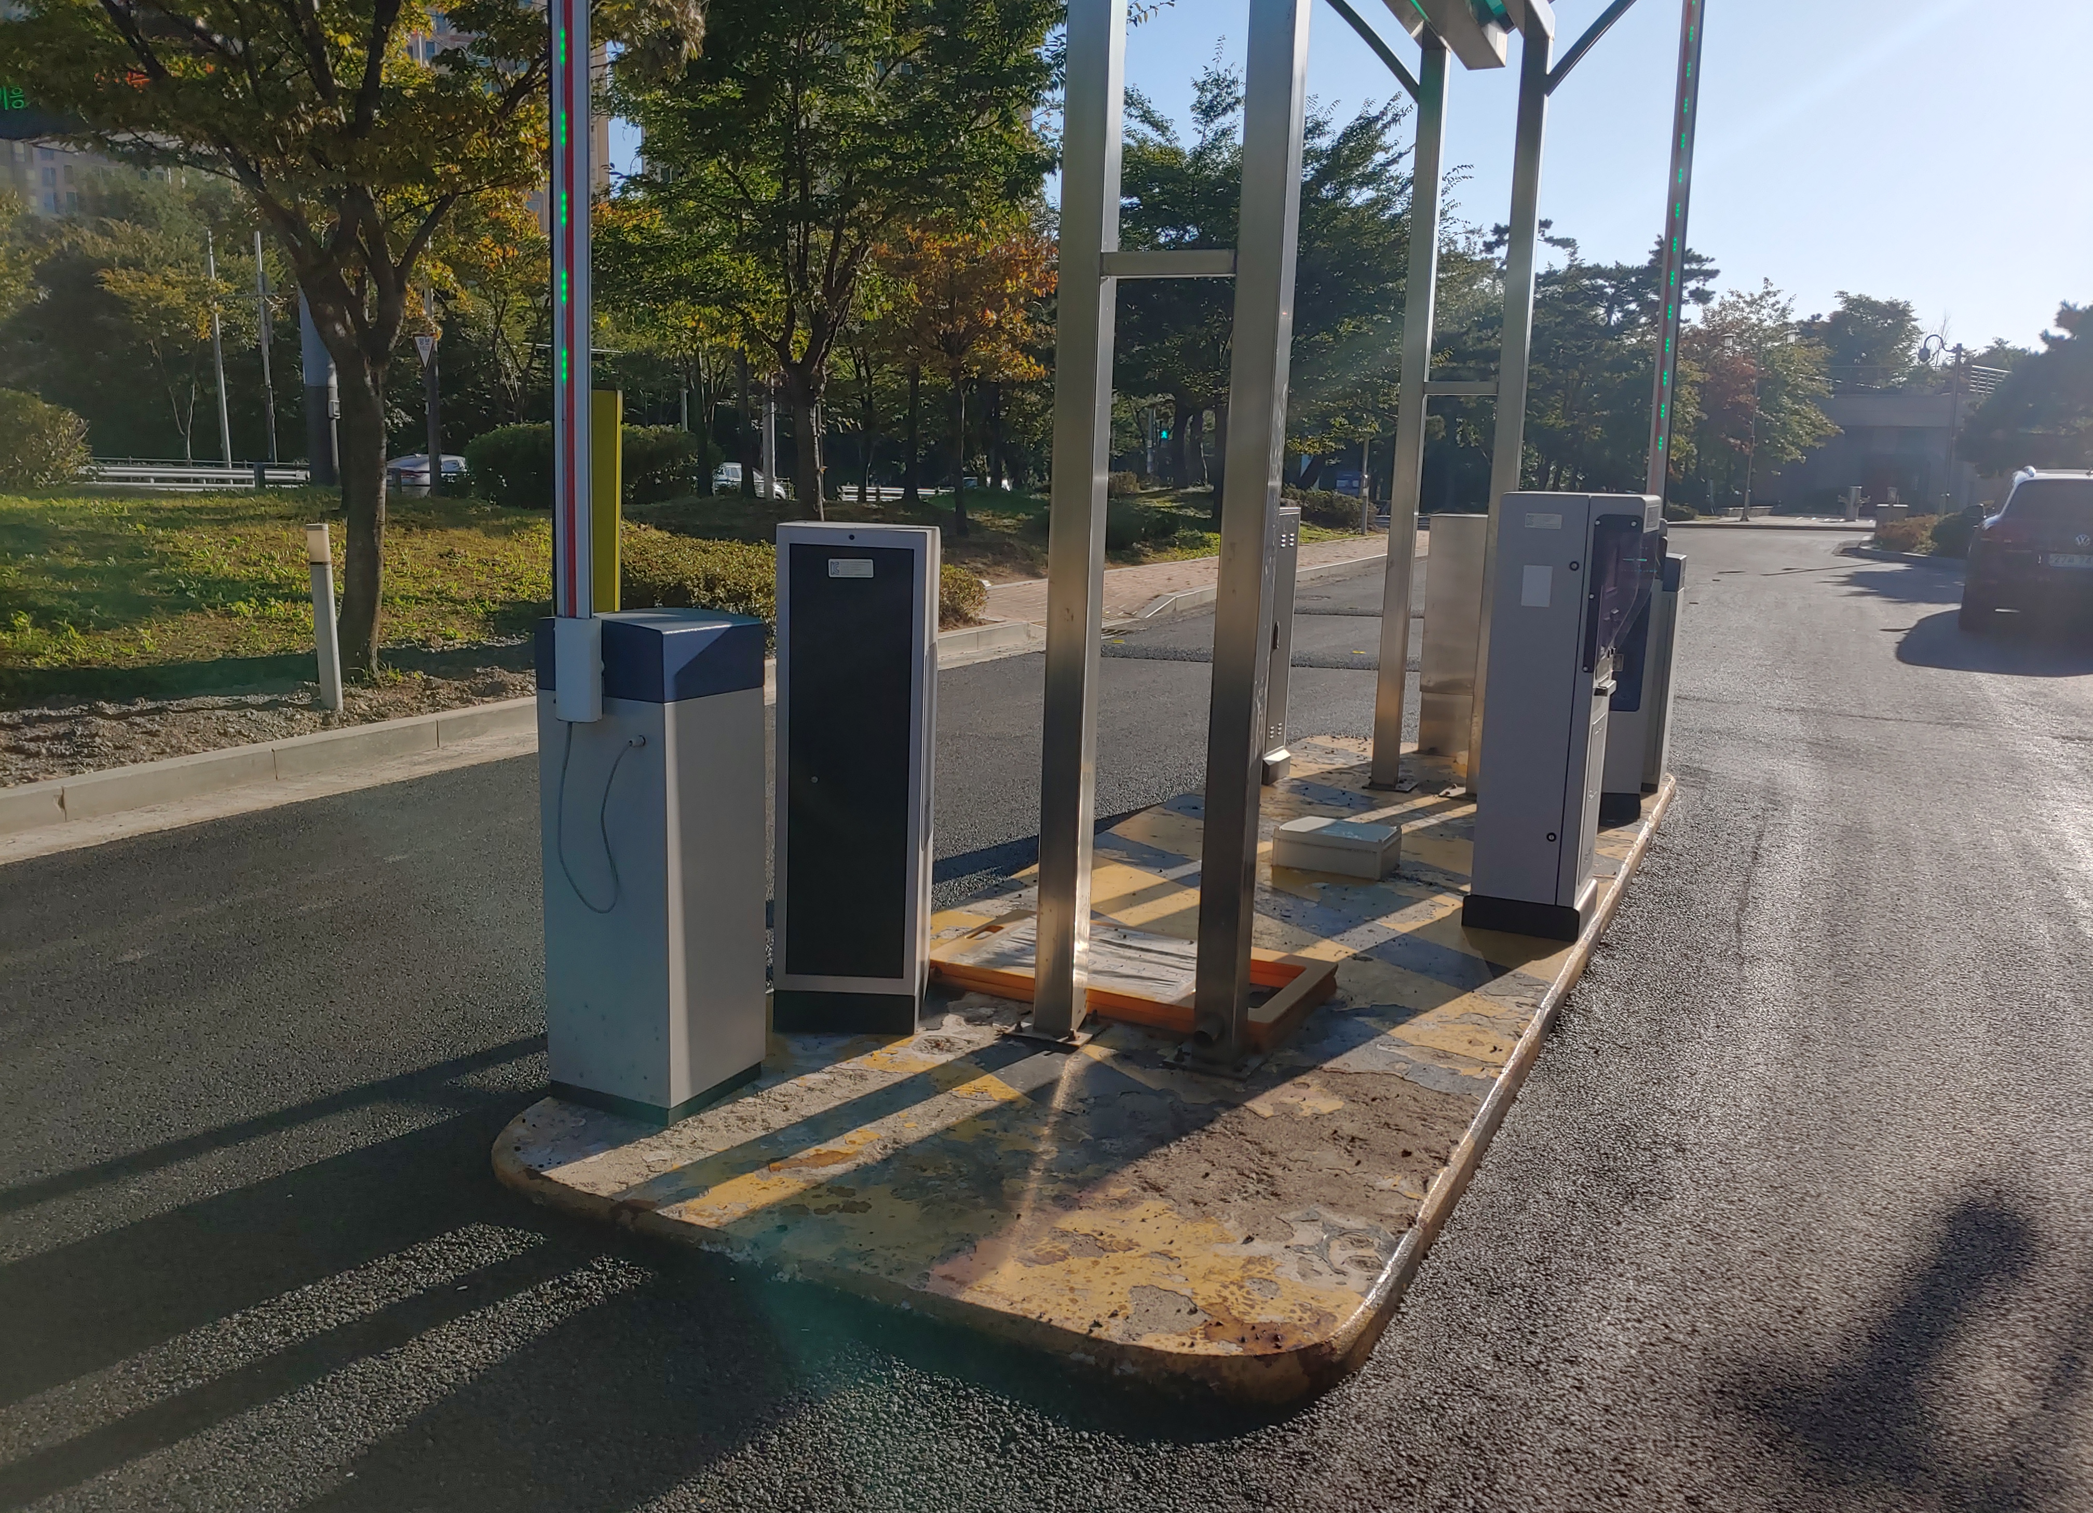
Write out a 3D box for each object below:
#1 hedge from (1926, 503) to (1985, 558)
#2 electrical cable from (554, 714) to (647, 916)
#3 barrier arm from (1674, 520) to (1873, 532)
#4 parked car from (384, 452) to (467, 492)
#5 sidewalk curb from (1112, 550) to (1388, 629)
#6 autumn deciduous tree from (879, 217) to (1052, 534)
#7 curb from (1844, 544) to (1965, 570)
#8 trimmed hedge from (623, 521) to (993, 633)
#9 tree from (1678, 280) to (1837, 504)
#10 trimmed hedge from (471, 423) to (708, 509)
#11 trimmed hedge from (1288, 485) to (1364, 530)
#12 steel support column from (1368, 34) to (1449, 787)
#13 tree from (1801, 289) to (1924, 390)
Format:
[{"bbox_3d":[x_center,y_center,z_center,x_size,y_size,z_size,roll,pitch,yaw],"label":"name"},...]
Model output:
[{"bbox_3d":[16.642,-4.031,27.300,1.350,1.020,1.300,7,13,25],"label":"hedge"},{"bbox_3d":[-0.937,0.135,3.184,0.233,0.410,0.060,7,13,23],"label":"electrical cable"},{"bbox_3d":[16.423,-5.175,34.000,4.900,0.150,0.250,3,10,7],"label":"barrier arm"},{"bbox_3d":[-17.549,-8.276,45.000,1.830,1.470,4.600,8,13,27],"label":"parked car"},{"bbox_3d":[2.858,-2.074,18.216,0.220,0.170,10.627,7,13,25],"label":"sidewalk curb"},{"bbox_3d":[-1.178,-5.581,22.000,2.500,4.500,2.500,2,10,-2],"label":"autumn deciduous tree"},{"bbox_3d":[15.714,-3.586,27.482,0.400,0.170,4.352,2,12,-2],"label":"curb"},{"bbox_3d":[-2.067,-1.218,11.180,1.550,0.680,3.613,8,13,27],"label":"trimmed hedge"},{"bbox_3d":[17.820,-9.105,38.000,3.700,5.600,3.600,7,11,25],"label":"tree"},{"bbox_3d":[-8.222,-5.214,27.000,4.100,1.450,1.600,1,10,-5],"label":"trimmed hedge"},{"bbox_3d":[4.557,-4.097,25.000,1.400,0.720,1.100,7,11,25],"label":"trimmed hedge"},{"bbox_3d":[1.686,-1.515,6.962,0.105,3.350,0.105,6,11,24],"label":"steel support column"},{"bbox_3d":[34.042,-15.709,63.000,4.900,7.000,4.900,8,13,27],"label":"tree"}]

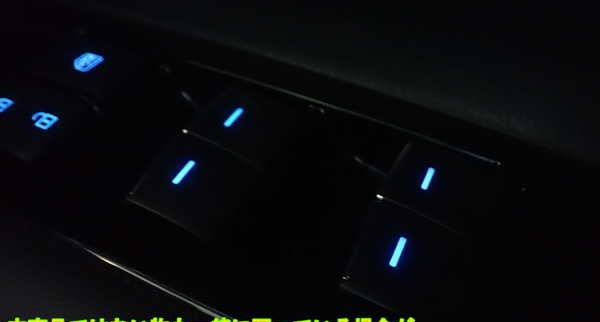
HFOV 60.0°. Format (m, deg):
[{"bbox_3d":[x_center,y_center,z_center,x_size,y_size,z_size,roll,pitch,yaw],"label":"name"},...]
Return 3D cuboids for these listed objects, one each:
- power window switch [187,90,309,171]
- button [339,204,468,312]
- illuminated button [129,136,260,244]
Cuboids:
[{"bbox_3d":[-0.014,-0.006,0.141,0.025,0.009,0.022,23,48,12],"label":"power window switch"},{"bbox_3d":[0.022,0.024,0.111,0.025,0.009,0.022,23,48,12],"label":"button"},{"bbox_3d":[-0.025,0.009,0.126,0.025,0.009,0.022,23,48,12],"label":"illuminated button"}]

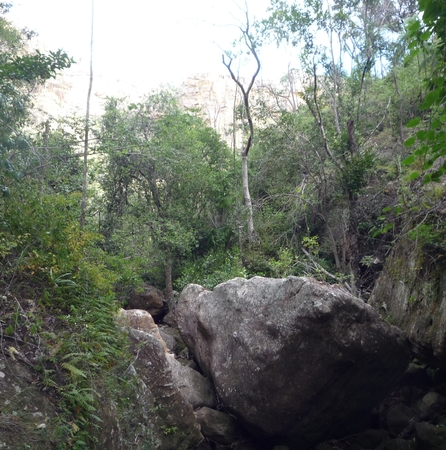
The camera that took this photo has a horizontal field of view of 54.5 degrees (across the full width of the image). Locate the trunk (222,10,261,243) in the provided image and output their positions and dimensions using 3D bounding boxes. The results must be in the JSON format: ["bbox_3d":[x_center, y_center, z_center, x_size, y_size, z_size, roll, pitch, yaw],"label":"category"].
[{"bbox_3d":[0.662,-3.524,15.500,1.400,8.300,1.200,0,-5,0],"label":"trunk"}]

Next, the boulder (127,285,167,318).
[{"bbox_3d":[-1.830,1.878,10.500,1.000,0.850,0.950,0,-5,0],"label":"boulder"}]

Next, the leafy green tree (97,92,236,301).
[{"bbox_3d":[-1.685,-0.894,12.700,3.700,5.700,3.500,0,-5,0],"label":"leafy green tree"}]

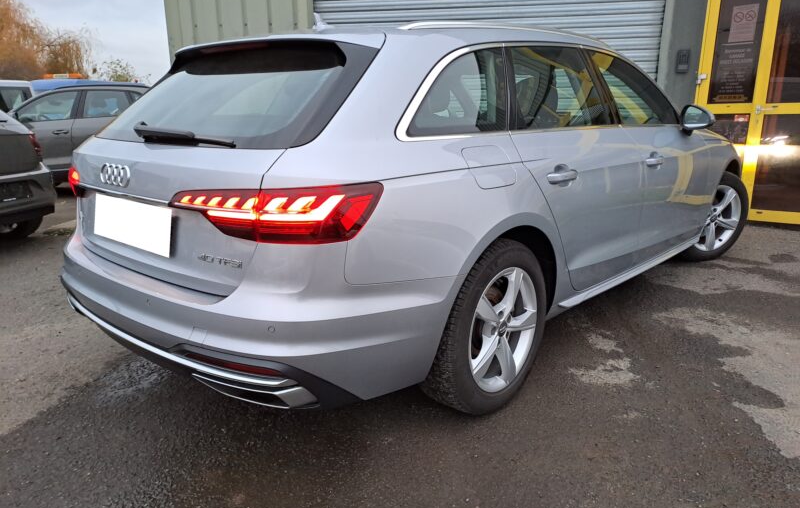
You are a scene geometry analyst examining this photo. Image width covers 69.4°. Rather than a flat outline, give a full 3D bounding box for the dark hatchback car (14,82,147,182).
[{"bbox_3d":[-5.734,-2.035,9.560,1.820,1.490,4.350,12,19,40],"label":"dark hatchback car"}]

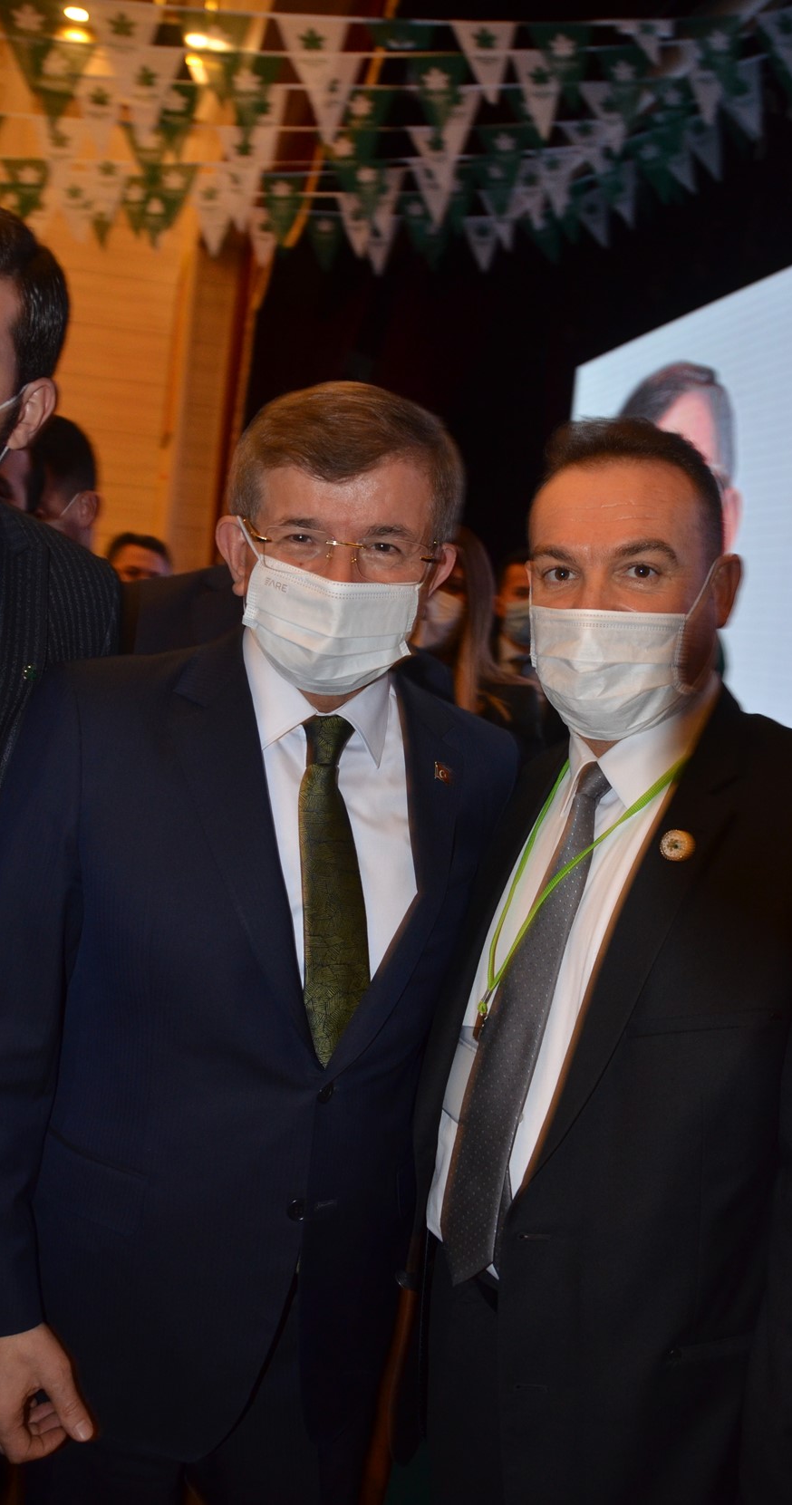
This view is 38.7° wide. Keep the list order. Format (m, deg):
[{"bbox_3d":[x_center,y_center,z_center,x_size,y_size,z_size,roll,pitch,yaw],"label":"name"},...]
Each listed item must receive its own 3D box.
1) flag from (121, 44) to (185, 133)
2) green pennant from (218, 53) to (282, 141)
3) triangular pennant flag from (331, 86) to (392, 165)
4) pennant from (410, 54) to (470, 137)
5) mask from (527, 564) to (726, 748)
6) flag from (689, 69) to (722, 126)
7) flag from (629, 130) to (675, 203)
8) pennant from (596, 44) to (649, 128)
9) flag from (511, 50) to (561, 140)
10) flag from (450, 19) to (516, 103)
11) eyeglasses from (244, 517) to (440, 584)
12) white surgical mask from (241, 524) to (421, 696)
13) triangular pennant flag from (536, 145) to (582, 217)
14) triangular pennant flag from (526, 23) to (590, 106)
[{"bbox_3d":[-0.853,-2.328,3.950,0.215,0.300,0.020,4,5,6],"label":"flag"},{"bbox_3d":[-0.573,-2.510,4.338,0.245,0.300,0.020,3,6,-18],"label":"green pennant"},{"bbox_3d":[-0.152,-2.525,4.577,0.245,0.300,0.020,3,6,-18],"label":"triangular pennant flag"},{"bbox_3d":[0.156,-2.321,3.980,0.210,0.300,0.020,4,5,6],"label":"pennant"},{"bbox_3d":[0.175,-0.084,0.915,0.152,0.137,0.120,2,8,27],"label":"mask"},{"bbox_3d":[1.078,-2.348,3.950,0.190,0.300,0.020,-1,5,6],"label":"flag"},{"bbox_3d":[1.044,-2.387,4.600,0.200,0.300,0.020,-4,5,7],"label":"flag"},{"bbox_3d":[0.803,-2.354,3.980,0.200,0.300,0.020,2,5,6],"label":"pennant"},{"bbox_3d":[0.490,-2.305,3.950,0.200,0.310,0.020,0,5,6],"label":"flag"},{"bbox_3d":[0.328,-2.689,4.414,0.245,0.300,0.020,3,6,-18],"label":"flag"},{"bbox_3d":[-0.050,-0.166,0.952,0.144,0.045,0.137,6,7,-8],"label":"eyeglasses"},{"bbox_3d":[-0.053,-0.113,0.936,0.154,0.128,0.120,6,7,-8],"label":"white surgical mask"},{"bbox_3d":[0.674,-2.359,4.650,0.195,0.290,0.020,2,5,6],"label":"triangular pennant flag"},{"bbox_3d":[0.617,-2.663,4.386,0.245,0.300,0.020,3,6,-18],"label":"triangular pennant flag"}]

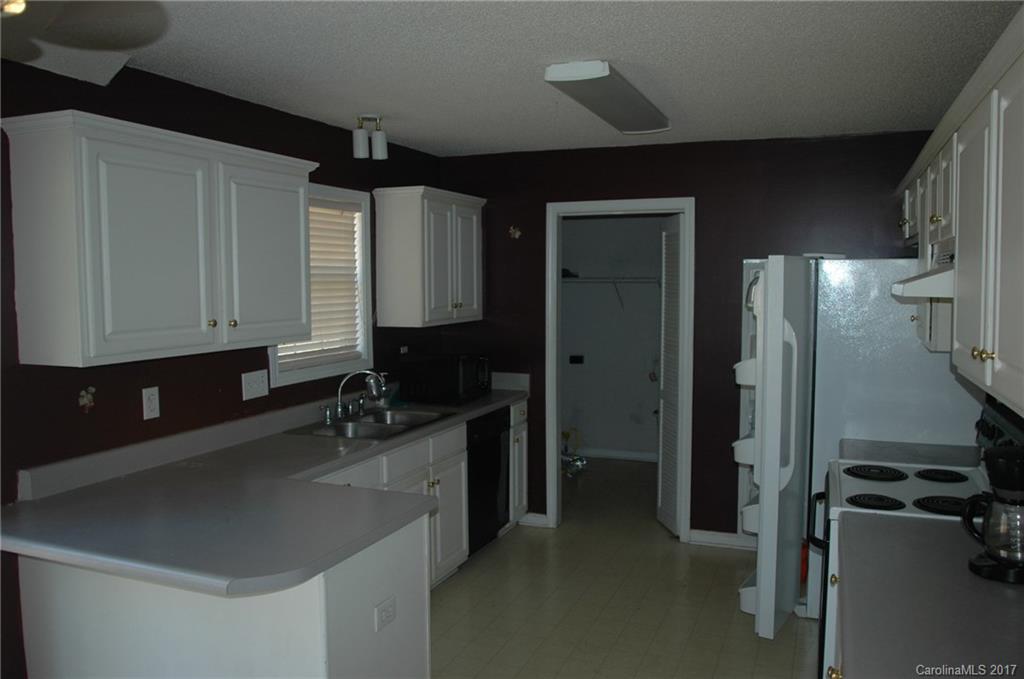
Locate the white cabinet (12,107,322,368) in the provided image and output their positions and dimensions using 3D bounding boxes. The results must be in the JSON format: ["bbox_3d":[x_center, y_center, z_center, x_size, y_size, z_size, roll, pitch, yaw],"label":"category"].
[{"bbox_3d":[-1.257,-0.353,2.991,0.338,0.797,1.217,2,5,23],"label":"white cabinet"}]

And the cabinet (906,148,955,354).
[{"bbox_3d":[1.835,-0.349,3.074,0.335,0.770,0.480,2,5,23],"label":"cabinet"}]

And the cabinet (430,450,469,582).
[{"bbox_3d":[-0.615,0.913,4.229,0.600,0.620,0.450,2,5,23],"label":"cabinet"}]

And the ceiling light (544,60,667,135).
[{"bbox_3d":[0.472,-1.057,3.466,0.262,0.070,1.175,2,5,23],"label":"ceiling light"}]

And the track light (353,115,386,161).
[{"bbox_3d":[-0.711,-1.004,3.835,0.185,0.225,0.120,-2,5,-20],"label":"track light"}]

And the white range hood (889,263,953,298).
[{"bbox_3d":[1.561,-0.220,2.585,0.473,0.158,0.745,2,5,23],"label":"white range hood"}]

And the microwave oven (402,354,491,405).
[{"bbox_3d":[-0.404,0.228,4.817,0.390,0.278,0.455,2,5,23],"label":"microwave oven"}]

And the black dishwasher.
[{"bbox_3d":[-0.403,0.832,4.673,0.605,0.828,0.608,2,5,23],"label":"black dishwasher"}]

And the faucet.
[{"bbox_3d":[-0.803,0.286,4.038,0.265,0.262,0.100,1,5,8],"label":"faucet"}]

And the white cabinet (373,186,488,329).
[{"bbox_3d":[-0.486,-0.497,4.791,0.350,0.800,0.850,2,5,23],"label":"white cabinet"}]

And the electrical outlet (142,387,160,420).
[{"bbox_3d":[-1.433,0.256,3.059,0.012,0.121,0.077,2,5,23],"label":"electrical outlet"}]

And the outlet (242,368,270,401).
[{"bbox_3d":[-1.201,0.214,3.610,0.012,0.121,0.162,2,5,23],"label":"outlet"}]

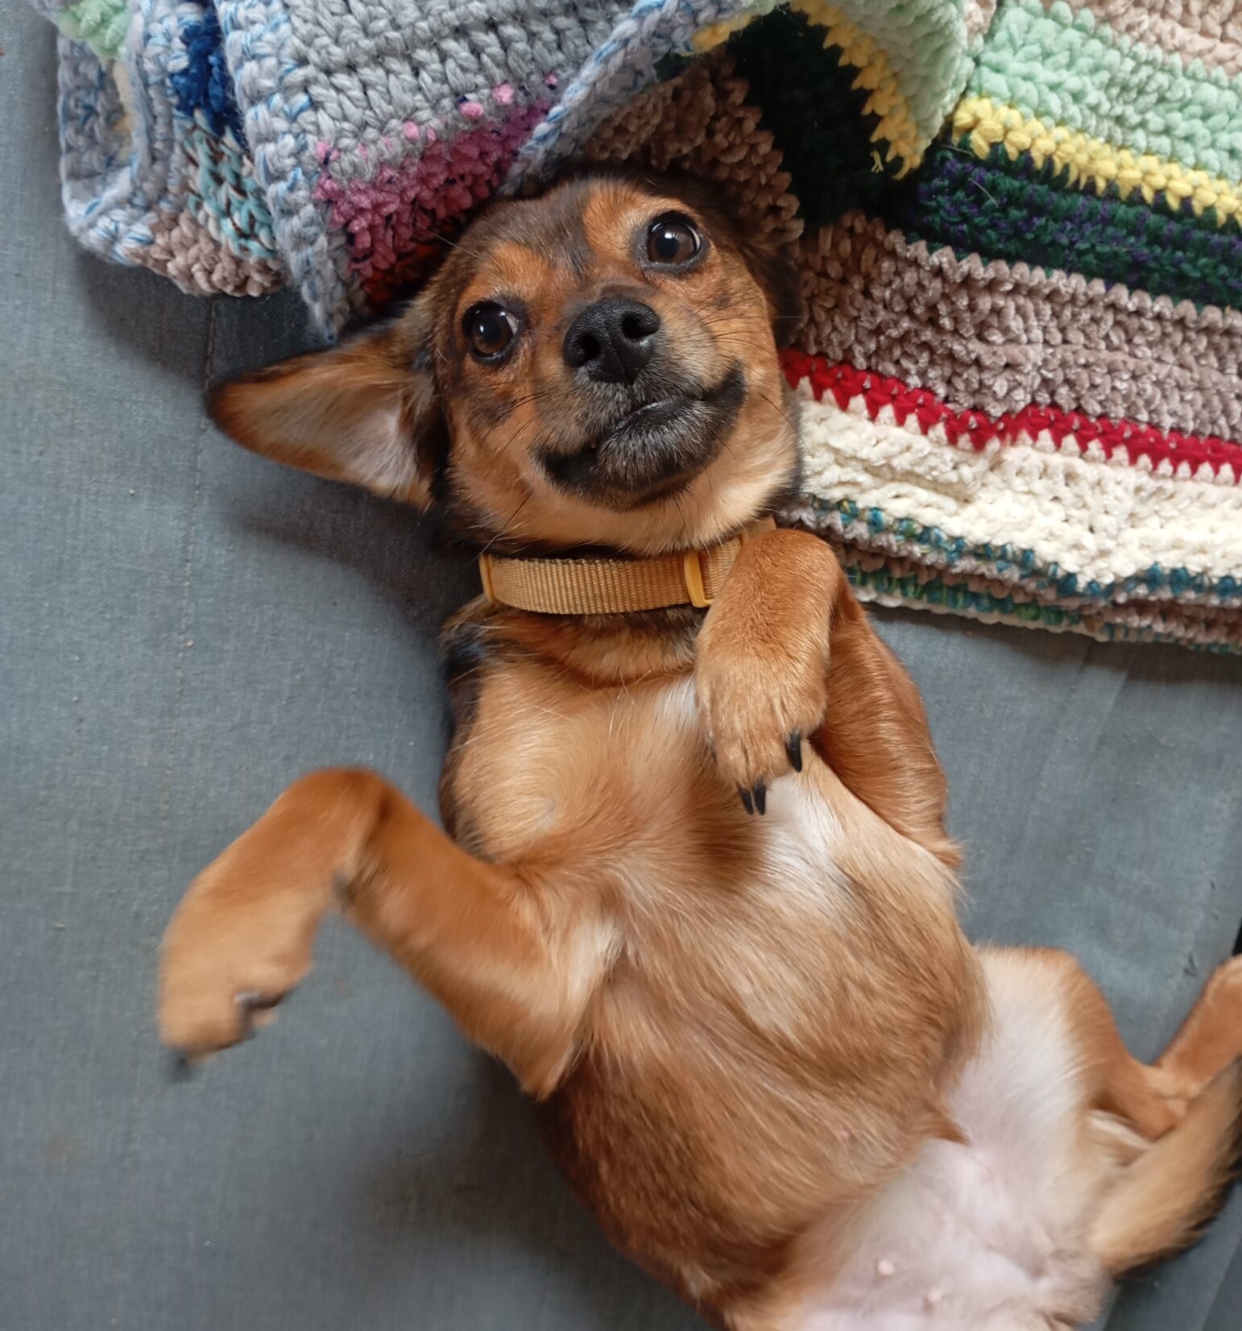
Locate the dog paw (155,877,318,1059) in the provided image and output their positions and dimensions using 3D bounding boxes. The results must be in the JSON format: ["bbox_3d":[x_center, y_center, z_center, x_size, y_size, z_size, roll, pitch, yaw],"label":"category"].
[{"bbox_3d":[-0.140,0.111,0.485,0.043,0.036,0.066,25,109,17],"label":"dog paw"}]

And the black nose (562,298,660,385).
[{"bbox_3d":[-0.003,-0.103,0.423,0.031,0.022,0.025,-25,107,5],"label":"black nose"}]

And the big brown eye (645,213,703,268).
[{"bbox_3d":[0.019,-0.150,0.472,0.021,0.015,0.019,-26,107,0],"label":"big brown eye"}]

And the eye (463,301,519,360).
[{"bbox_3d":[-0.046,-0.120,0.478,0.021,0.015,0.019,-23,105,11],"label":"eye"}]

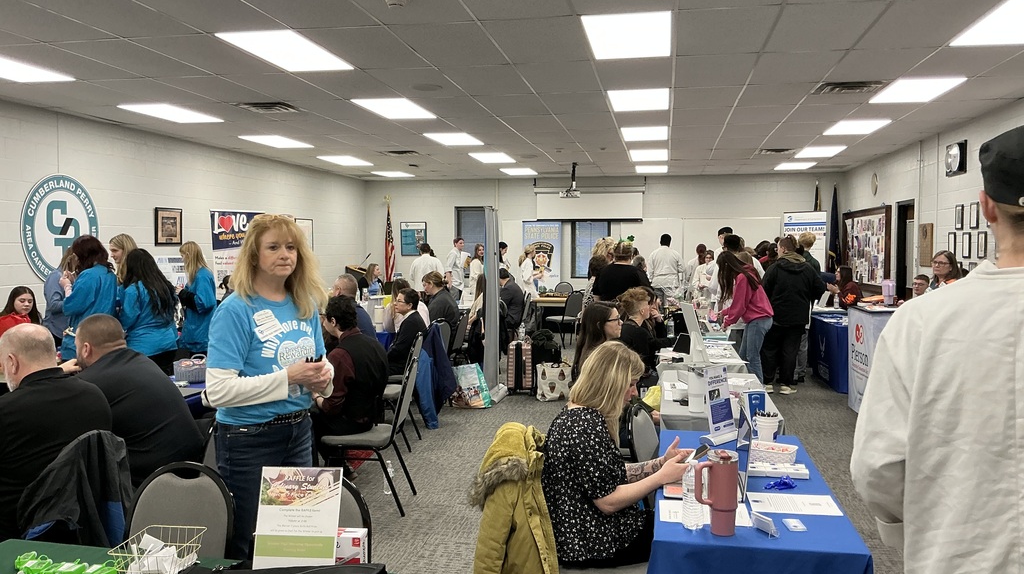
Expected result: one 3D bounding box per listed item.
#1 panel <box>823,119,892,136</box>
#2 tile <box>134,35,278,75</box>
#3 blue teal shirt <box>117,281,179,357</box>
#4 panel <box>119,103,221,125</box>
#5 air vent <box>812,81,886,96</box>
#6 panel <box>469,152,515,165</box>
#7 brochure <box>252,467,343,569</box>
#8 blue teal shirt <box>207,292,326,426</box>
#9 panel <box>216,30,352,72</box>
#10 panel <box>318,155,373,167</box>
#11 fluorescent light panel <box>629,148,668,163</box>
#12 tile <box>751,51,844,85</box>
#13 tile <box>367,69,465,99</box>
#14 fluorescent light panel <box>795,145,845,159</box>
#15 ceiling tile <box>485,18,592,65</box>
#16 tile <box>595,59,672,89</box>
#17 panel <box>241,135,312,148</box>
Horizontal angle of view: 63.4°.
[{"bbox_3d":[4.105,-1.906,9.883,0.570,0.050,1.160,1,3,11],"label":"panel"},{"bbox_3d":[-2.201,-1.710,6.128,0.605,0.025,1.210,1,3,11],"label":"tile"},{"bbox_3d":[-2.670,0.217,6.100,0.410,0.570,0.300,-2,3,-37],"label":"blue teal shirt"},{"bbox_3d":[-3.613,-1.870,8.889,0.570,0.050,1.160,1,3,11],"label":"panel"},{"bbox_3d":[2.974,-1.753,7.308,0.590,0.050,0.590,1,3,11],"label":"air vent"},{"bbox_3d":[-0.291,-2.031,13.086,0.590,0.060,1.190,1,3,11],"label":"panel"},{"bbox_3d":[-0.557,0.614,2.163,0.216,0.279,0.020,0,-15,4],"label":"brochure"},{"bbox_3d":[-0.895,0.264,3.020,0.290,0.510,0.460,3,4,43],"label":"blue teal shirt"},{"bbox_3d":[-1.607,-1.694,6.010,0.590,0.060,1.190,1,3,11],"label":"panel"},{"bbox_3d":[-2.737,-2.079,13.608,0.600,0.060,1.200,1,3,11],"label":"panel"},{"bbox_3d":[2.119,-2.036,12.688,0.570,0.050,1.160,1,3,11],"label":"fluorescent light panel"},{"bbox_3d":[2.211,-1.724,6.514,0.605,0.025,1.210,1,3,11],"label":"tile"},{"bbox_3d":[-0.799,-1.775,7.160,0.610,0.025,1.200,1,3,11],"label":"tile"},{"bbox_3d":[4.546,-2.008,12.254,0.600,0.060,1.200,1,3,11],"label":"fluorescent light panel"},{"bbox_3d":[0.192,-1.707,5.745,0.610,0.020,1.210,1,3,11],"label":"ceiling tile"},{"bbox_3d":[1.012,-1.736,6.736,0.605,0.025,1.210,1,3,11],"label":"tile"},{"bbox_3d":[-3.131,-1.952,11.123,0.600,0.070,1.200,1,3,11],"label":"panel"}]

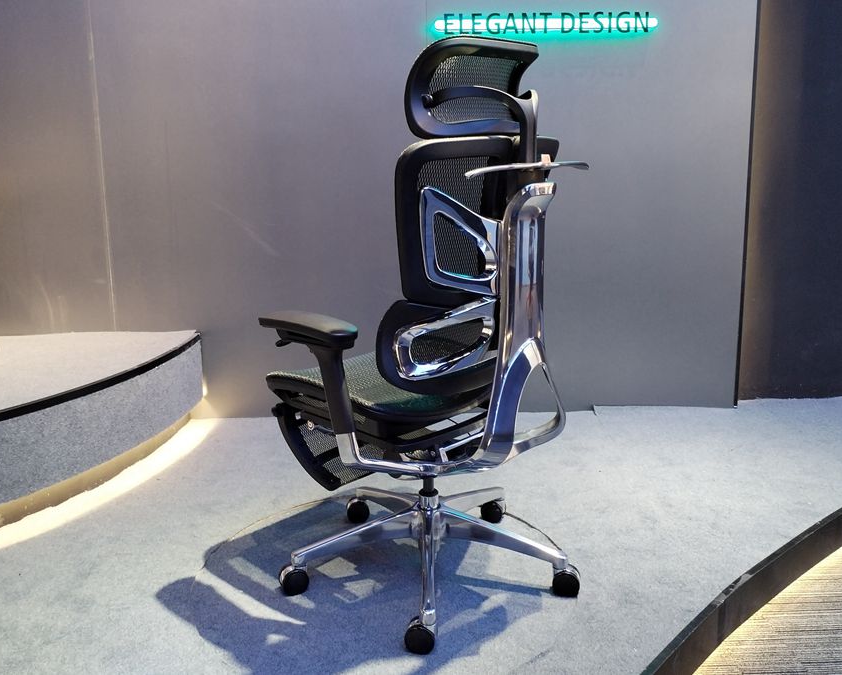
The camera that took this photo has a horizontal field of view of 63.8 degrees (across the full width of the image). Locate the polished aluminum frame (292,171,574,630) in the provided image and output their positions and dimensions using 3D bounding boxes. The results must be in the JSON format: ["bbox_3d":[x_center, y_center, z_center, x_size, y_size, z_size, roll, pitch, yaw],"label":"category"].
[{"bbox_3d":[0.022,0.121,1.620,0.690,0.948,0.726,-10,14,-43],"label":"polished aluminum frame"}]

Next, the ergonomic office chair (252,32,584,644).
[{"bbox_3d":[0.011,-0.009,1.600,0.701,1.220,0.741,-10,14,-43],"label":"ergonomic office chair"}]

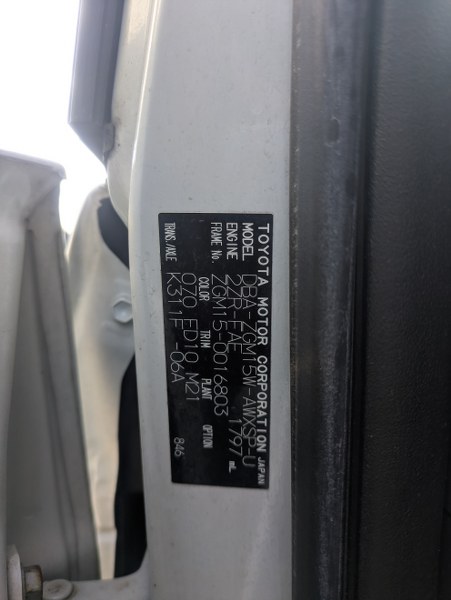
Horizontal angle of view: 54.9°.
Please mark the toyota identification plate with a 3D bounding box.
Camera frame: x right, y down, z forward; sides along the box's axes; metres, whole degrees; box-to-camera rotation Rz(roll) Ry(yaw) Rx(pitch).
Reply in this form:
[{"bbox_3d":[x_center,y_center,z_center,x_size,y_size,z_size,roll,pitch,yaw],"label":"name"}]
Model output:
[{"bbox_3d":[-0.003,0.023,0.163,0.040,0.109,0.002,1,15,7],"label":"toyota identification plate"}]

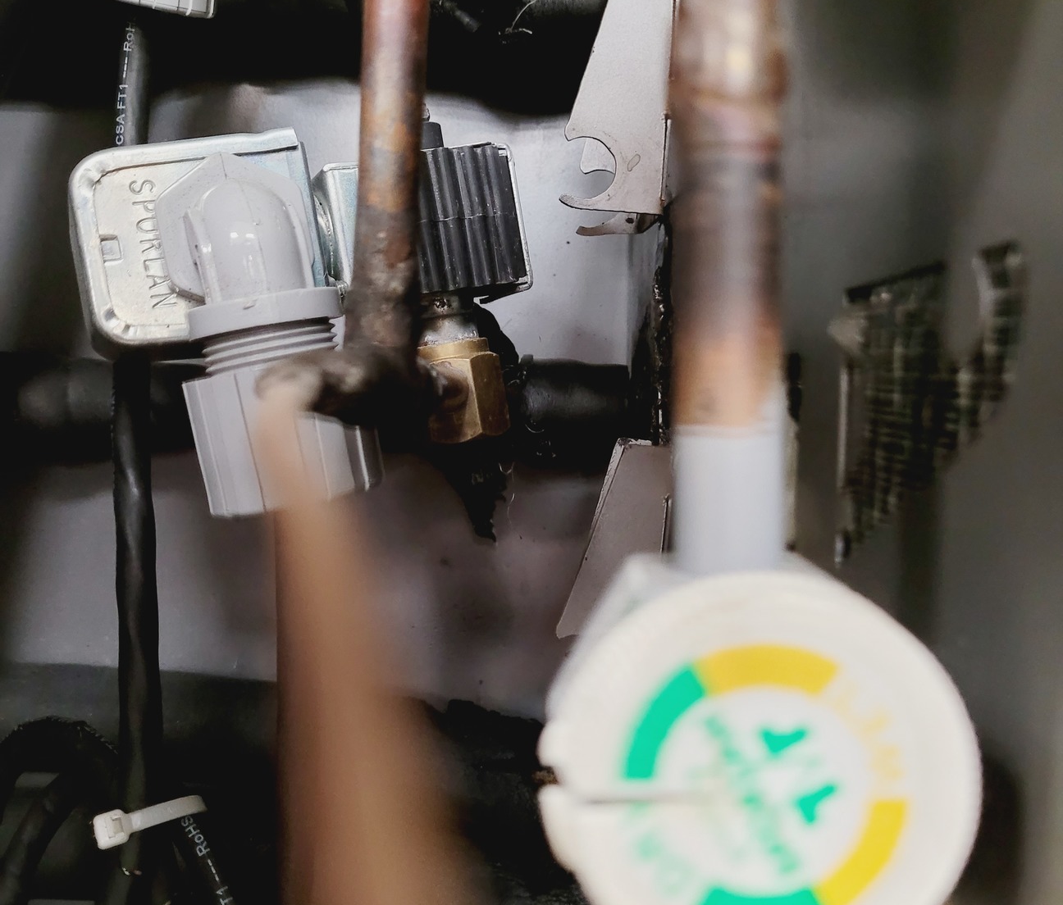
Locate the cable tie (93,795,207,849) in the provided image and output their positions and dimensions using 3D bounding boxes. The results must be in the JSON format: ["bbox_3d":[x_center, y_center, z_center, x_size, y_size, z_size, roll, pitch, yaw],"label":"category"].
[{"bbox_3d":[-0.072,0.070,0.200,0.021,0.006,0.012,-18,-16,0],"label":"cable tie"}]

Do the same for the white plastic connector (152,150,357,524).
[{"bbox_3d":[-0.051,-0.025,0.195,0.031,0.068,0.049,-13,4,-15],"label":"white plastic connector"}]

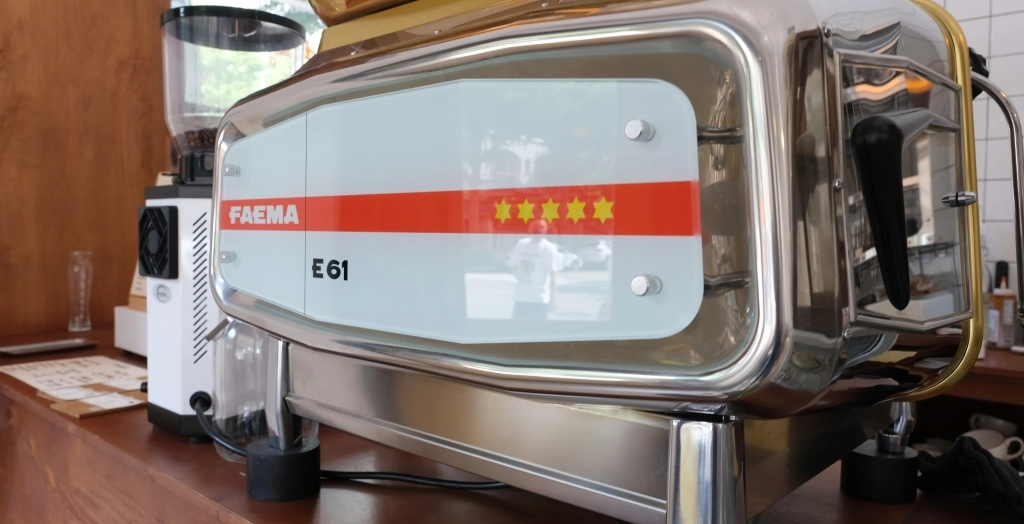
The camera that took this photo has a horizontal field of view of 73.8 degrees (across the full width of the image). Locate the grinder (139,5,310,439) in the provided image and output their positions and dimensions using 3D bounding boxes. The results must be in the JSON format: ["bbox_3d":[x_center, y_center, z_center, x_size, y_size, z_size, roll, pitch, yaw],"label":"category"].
[{"bbox_3d":[-0.408,-0.058,1.056,0.208,0.596,0.290,3,4,40],"label":"grinder"}]

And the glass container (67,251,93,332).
[{"bbox_3d":[-1.250,0.083,1.970,0.066,0.221,0.066,3,4,40],"label":"glass container"}]

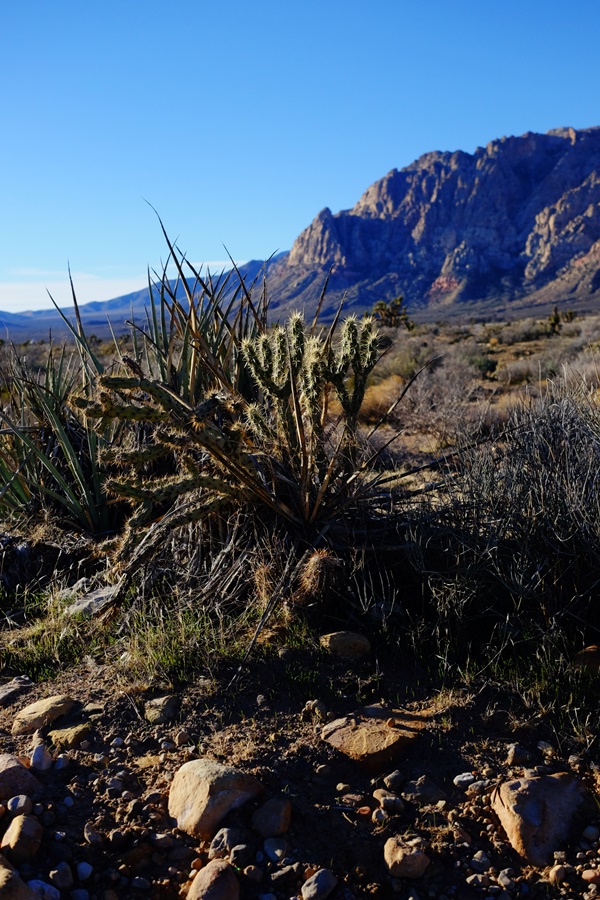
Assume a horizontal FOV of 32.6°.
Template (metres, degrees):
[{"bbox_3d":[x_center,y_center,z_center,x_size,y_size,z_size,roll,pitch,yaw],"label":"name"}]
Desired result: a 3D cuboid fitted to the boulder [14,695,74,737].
[{"bbox_3d":[-0.751,0.777,3.000,0.180,0.090,0.130,0,7,0],"label":"boulder"}]

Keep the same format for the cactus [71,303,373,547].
[{"bbox_3d":[-0.267,-0.074,3.720,1.100,0.850,0.750,0,7,0],"label":"cactus"}]

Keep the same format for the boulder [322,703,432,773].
[{"bbox_3d":[0.219,0.814,2.900,0.310,0.120,0.240,0,7,0],"label":"boulder"}]

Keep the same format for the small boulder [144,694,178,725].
[{"bbox_3d":[-0.408,0.765,3.020,0.100,0.065,0.090,0,7,0],"label":"small boulder"}]

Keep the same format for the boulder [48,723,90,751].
[{"bbox_3d":[-0.657,0.816,2.920,0.120,0.060,0.090,0,7,0],"label":"boulder"}]

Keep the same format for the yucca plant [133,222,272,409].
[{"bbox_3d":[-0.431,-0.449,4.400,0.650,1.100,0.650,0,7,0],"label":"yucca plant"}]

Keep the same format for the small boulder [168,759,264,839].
[{"bbox_3d":[-0.222,0.925,2.720,0.250,0.150,0.190,0,7,0],"label":"small boulder"}]

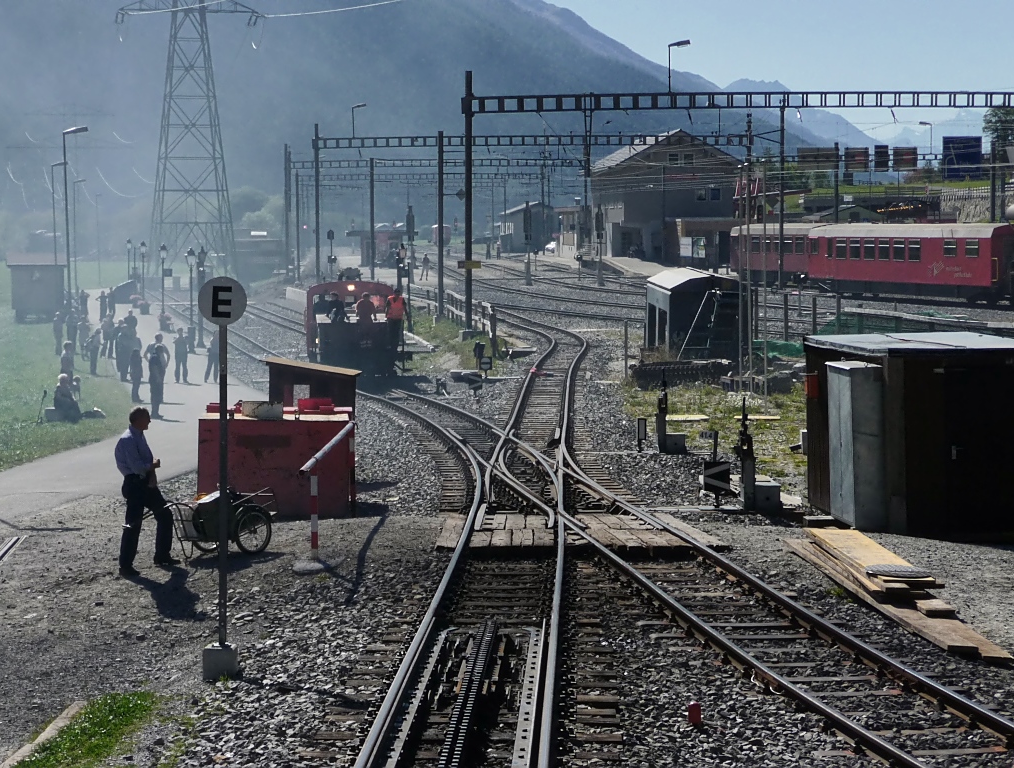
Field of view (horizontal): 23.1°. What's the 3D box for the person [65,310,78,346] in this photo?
[{"bbox_3d":[-17.068,-2.040,97.500,0.520,1.726,0.380,-2,4,-27],"label":"person"}]

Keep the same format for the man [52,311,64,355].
[{"bbox_3d":[-17.637,-1.981,97.500,0.460,1.687,0.360,-2,4,-27],"label":"man"}]

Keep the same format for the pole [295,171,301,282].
[{"bbox_3d":[-14.516,-10.965,173.000,0.210,7.797,0.210,-1,4,-14],"label":"pole"}]

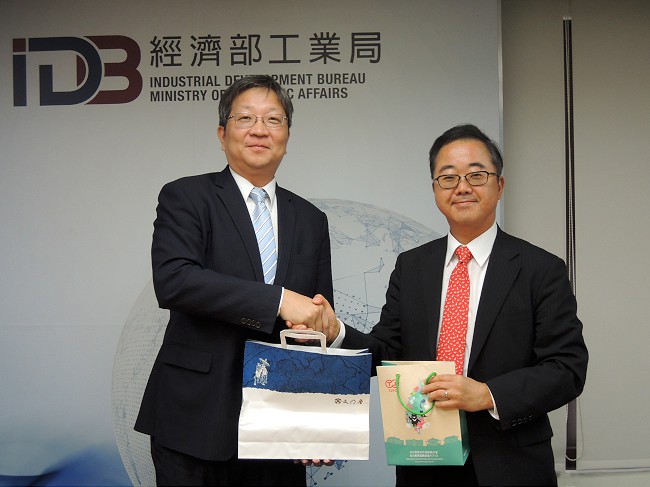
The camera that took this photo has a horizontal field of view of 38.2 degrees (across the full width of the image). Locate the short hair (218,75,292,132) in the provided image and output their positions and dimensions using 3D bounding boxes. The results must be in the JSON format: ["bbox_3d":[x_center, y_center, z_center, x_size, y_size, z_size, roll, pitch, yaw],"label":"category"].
[{"bbox_3d":[-0.176,-0.342,2.356,0.182,0.171,0.209,1,-3,-11],"label":"short hair"}]

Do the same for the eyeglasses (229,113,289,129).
[{"bbox_3d":[-0.174,-0.295,2.326,0.142,0.042,0.141,2,-3,-11],"label":"eyeglasses"}]

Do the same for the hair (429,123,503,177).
[{"bbox_3d":[0.344,-0.214,2.295,0.182,0.168,0.209,-6,3,15],"label":"hair"}]

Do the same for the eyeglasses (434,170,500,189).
[{"bbox_3d":[0.342,-0.149,2.259,0.139,0.042,0.141,-6,2,15],"label":"eyeglasses"}]

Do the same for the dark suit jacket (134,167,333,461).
[{"bbox_3d":[-0.219,0.170,2.275,0.490,0.704,0.377,-1,0,-24],"label":"dark suit jacket"}]

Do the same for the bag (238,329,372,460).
[{"bbox_3d":[-0.045,0.341,2.132,0.289,0.291,0.107,3,0,3],"label":"bag"}]

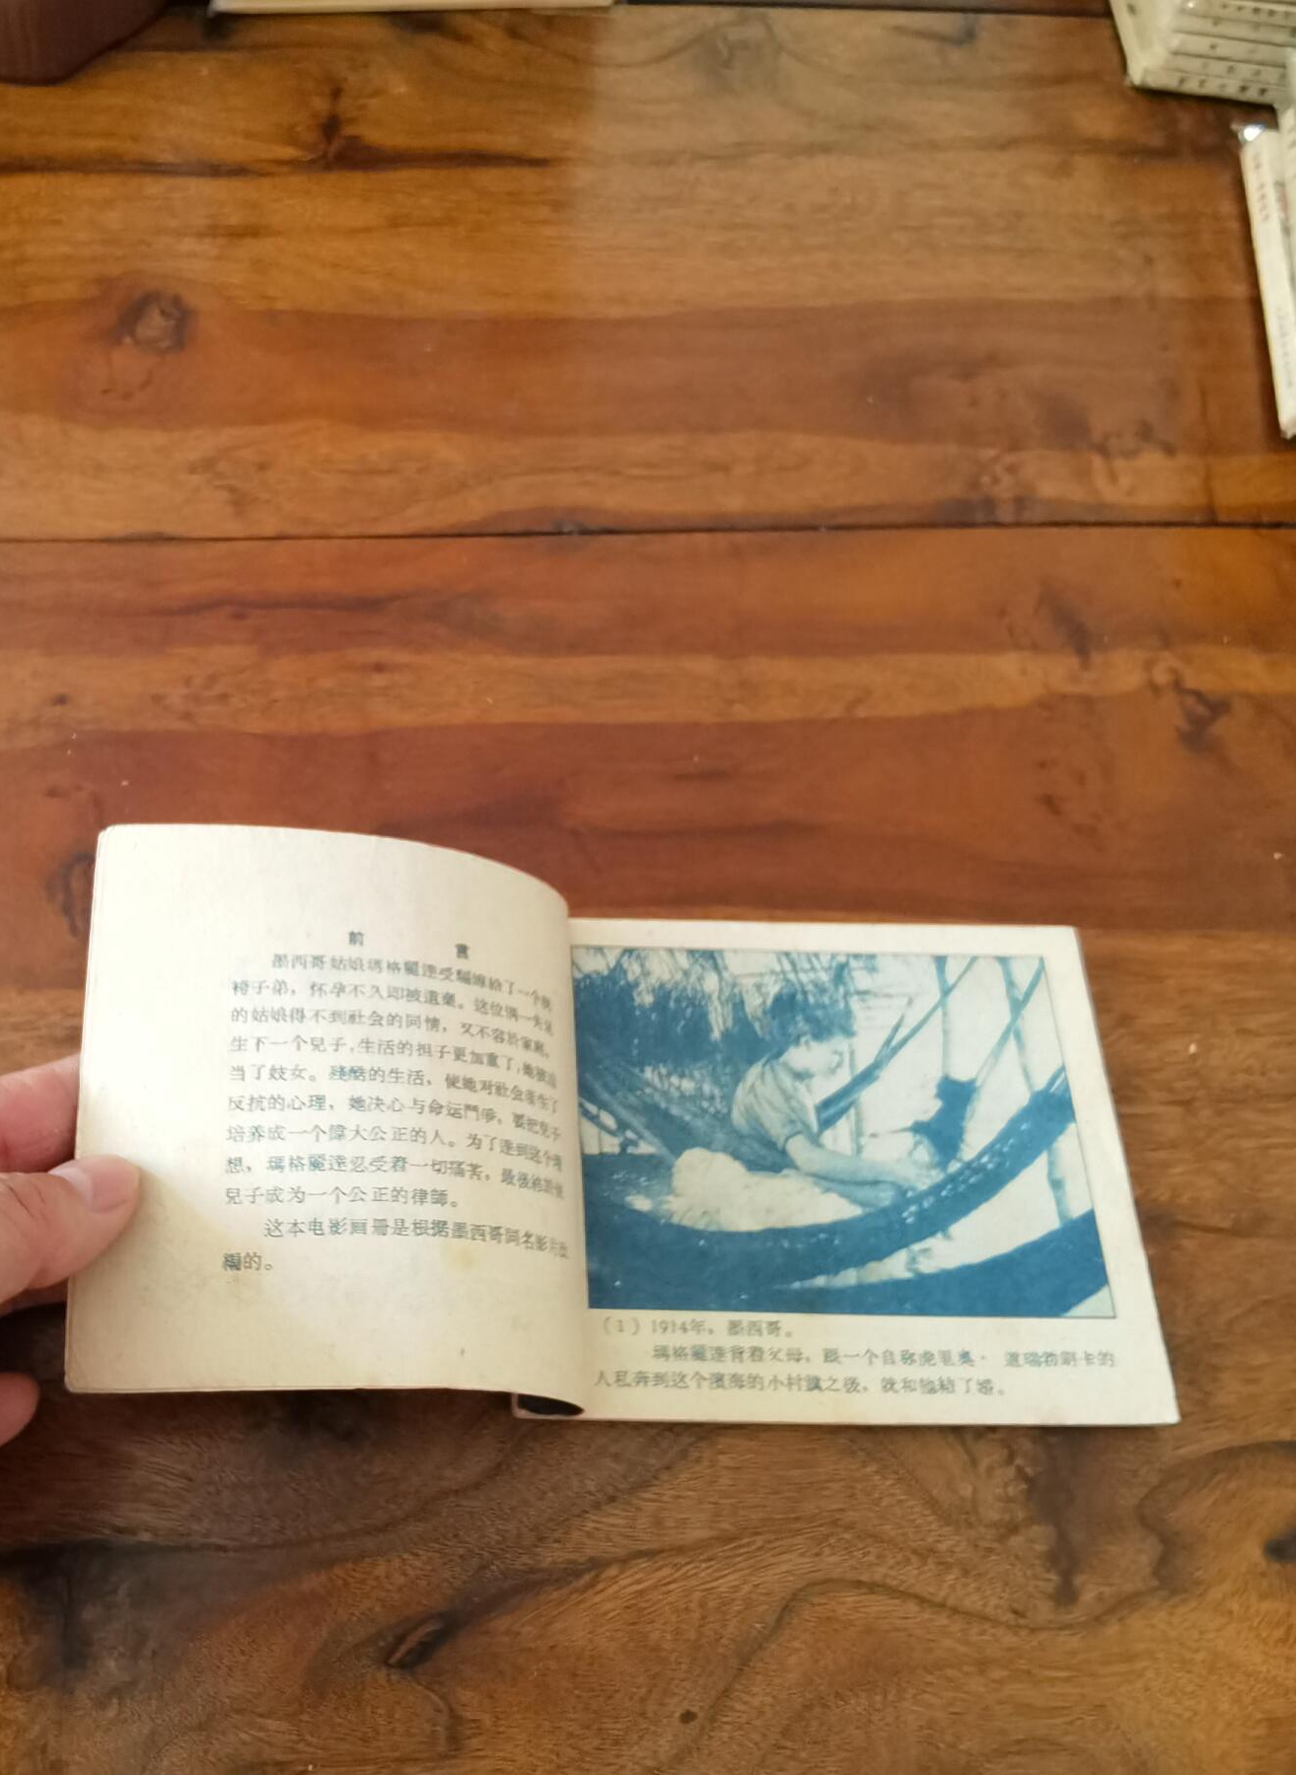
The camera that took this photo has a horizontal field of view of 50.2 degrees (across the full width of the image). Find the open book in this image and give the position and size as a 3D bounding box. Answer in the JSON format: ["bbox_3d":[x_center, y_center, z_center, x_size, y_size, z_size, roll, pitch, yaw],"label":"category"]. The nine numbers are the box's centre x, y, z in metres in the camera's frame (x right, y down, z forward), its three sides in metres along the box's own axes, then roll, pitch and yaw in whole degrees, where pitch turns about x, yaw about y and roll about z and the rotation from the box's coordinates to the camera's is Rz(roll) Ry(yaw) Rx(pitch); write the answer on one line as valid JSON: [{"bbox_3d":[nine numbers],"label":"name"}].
[{"bbox_3d":[-0.002,0.044,0.265,0.202,0.034,0.106,2,58,-5],"label":"open book"}]

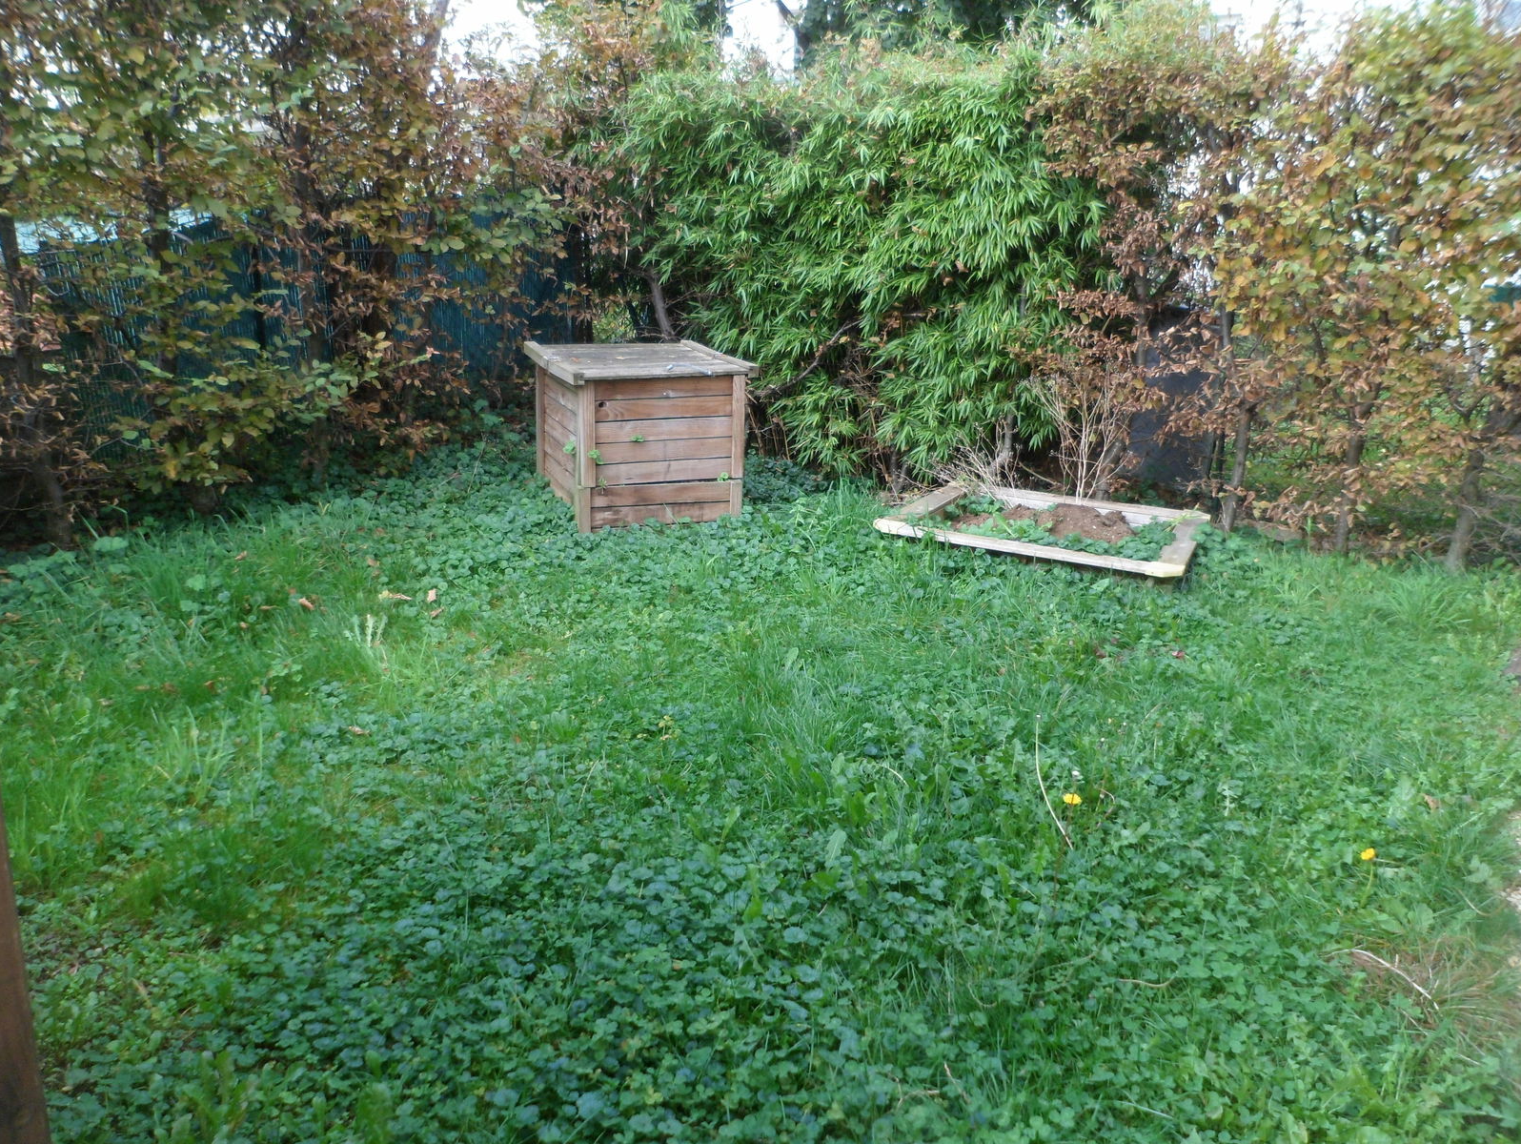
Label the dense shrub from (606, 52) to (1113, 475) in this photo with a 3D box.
[{"bbox_3d":[0.530,-1.870,7.000,2.750,2.380,1.250,8,18,18],"label":"dense shrub"}]

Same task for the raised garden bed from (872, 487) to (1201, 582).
[{"bbox_3d":[1.400,-0.180,5.530,1.340,0.170,1.130,10,19,25],"label":"raised garden bed"}]

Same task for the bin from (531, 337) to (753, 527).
[{"bbox_3d":[-0.633,-0.710,5.850,0.910,0.800,0.950,-5,19,-23],"label":"bin"}]

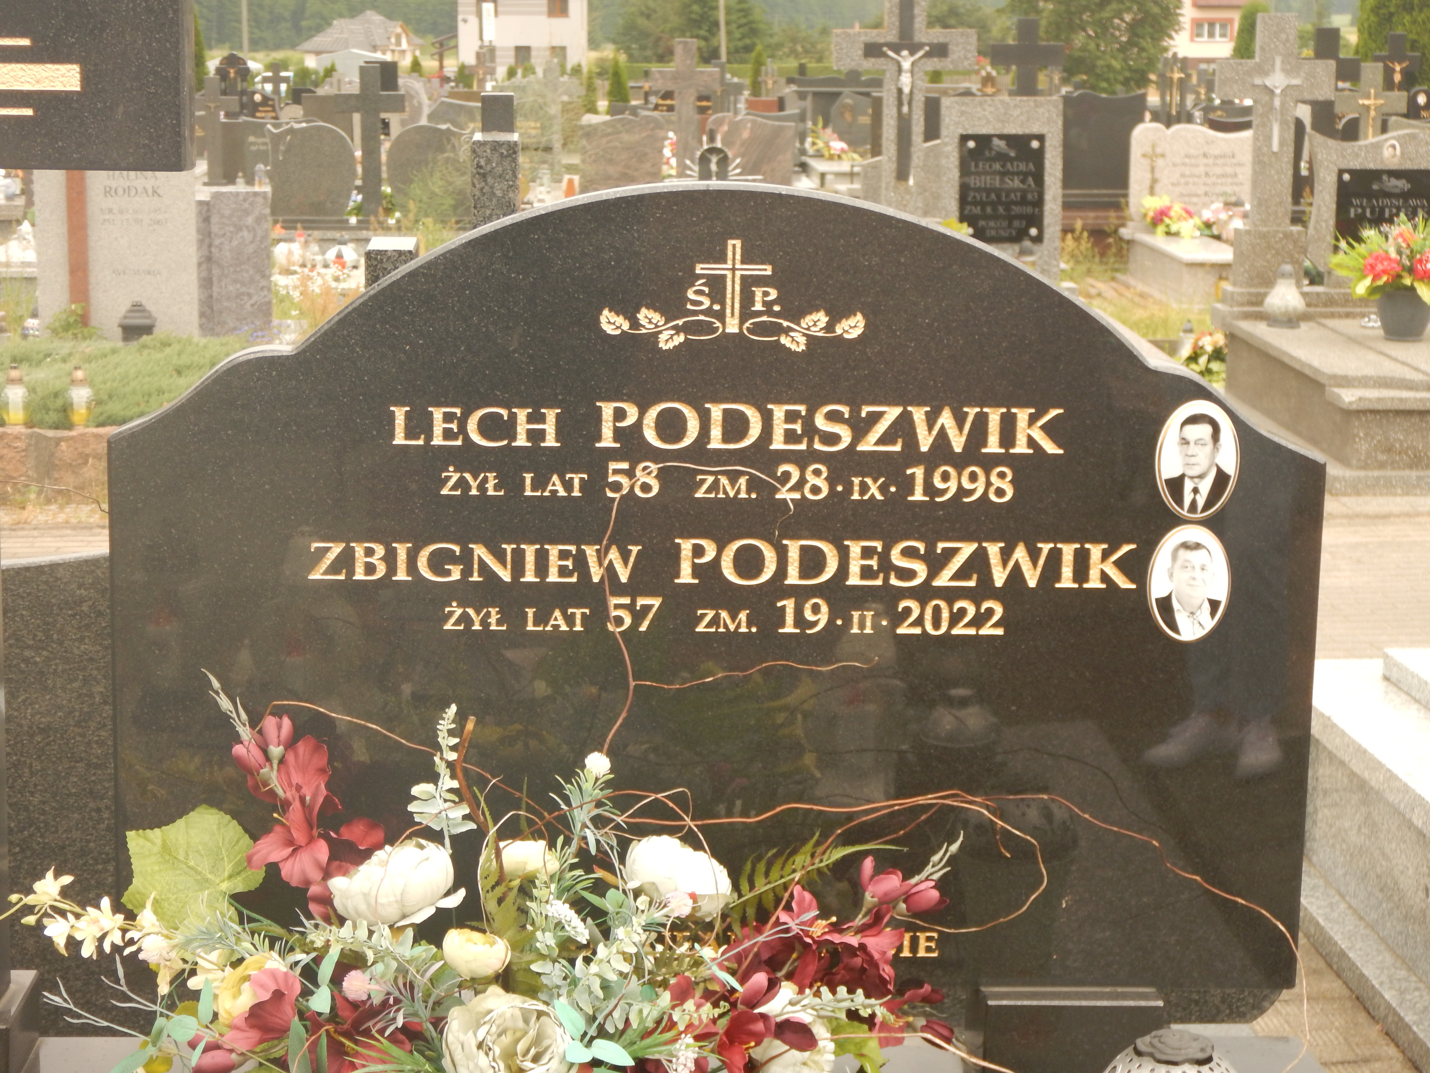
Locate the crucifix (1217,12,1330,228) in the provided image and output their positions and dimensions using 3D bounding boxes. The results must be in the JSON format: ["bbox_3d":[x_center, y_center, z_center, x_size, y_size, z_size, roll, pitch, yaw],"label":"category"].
[{"bbox_3d":[2.235,-1.659,11.050,0.465,0.860,0.100,0,10,-2],"label":"crucifix"}]

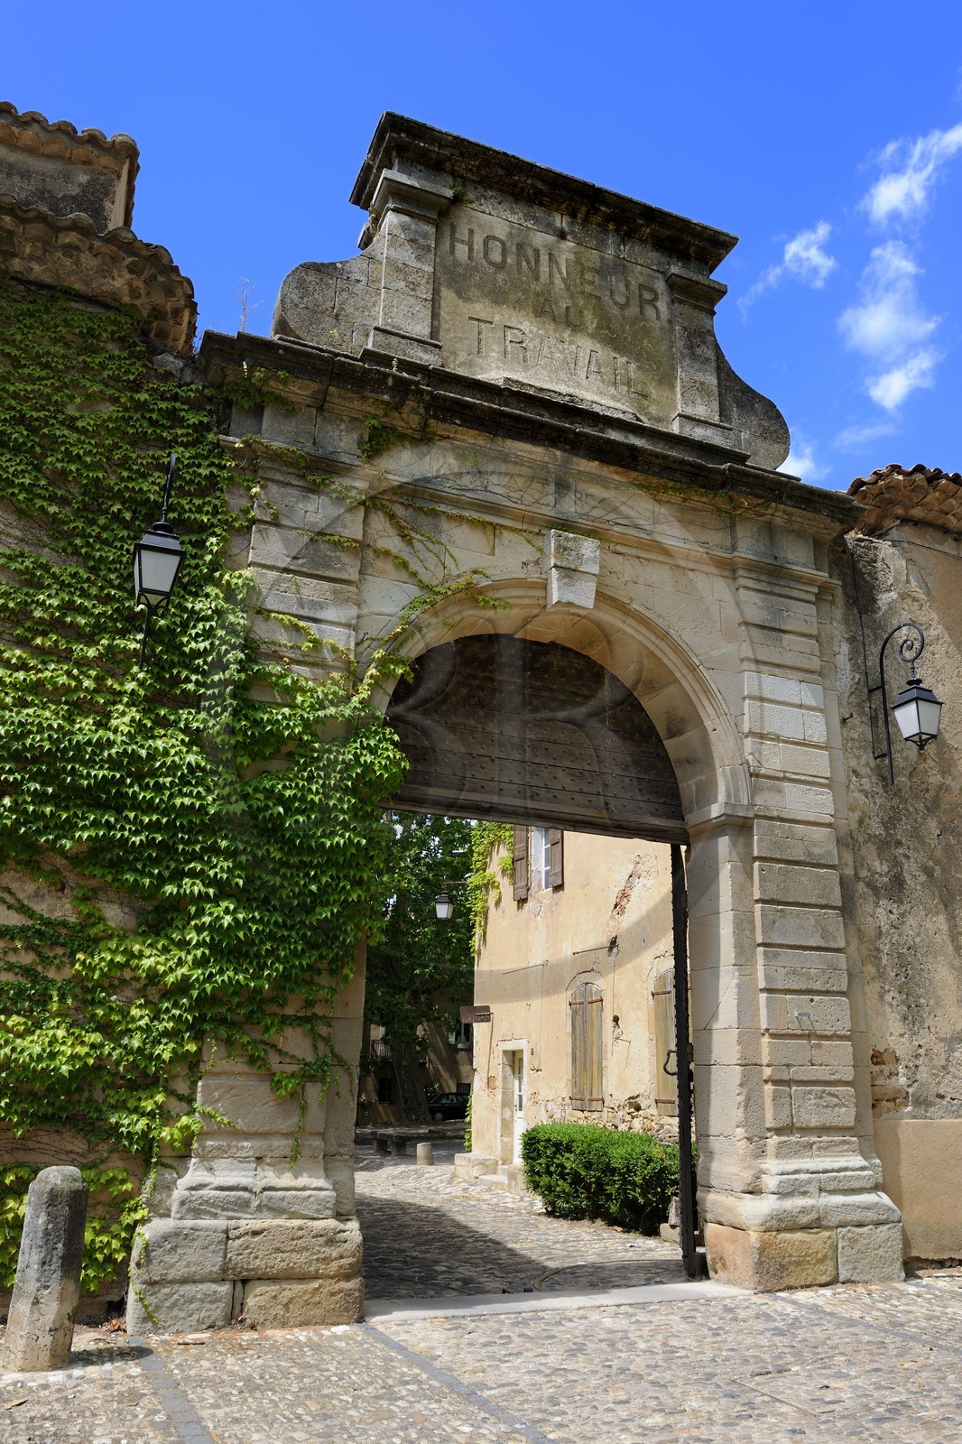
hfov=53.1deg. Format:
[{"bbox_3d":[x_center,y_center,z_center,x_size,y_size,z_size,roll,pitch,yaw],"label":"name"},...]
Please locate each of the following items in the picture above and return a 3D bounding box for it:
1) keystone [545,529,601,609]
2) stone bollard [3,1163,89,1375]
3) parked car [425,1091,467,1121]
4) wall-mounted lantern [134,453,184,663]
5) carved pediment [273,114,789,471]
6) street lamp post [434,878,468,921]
[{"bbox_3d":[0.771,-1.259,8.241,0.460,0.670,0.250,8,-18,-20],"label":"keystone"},{"bbox_3d":[-2.679,3.366,6.000,0.377,1.067,0.377,8,-19,-20],"label":"stone bollard"},{"bbox_3d":[-0.896,18.016,45.000,3.750,1.400,1.630,6,-18,-13],"label":"parked car"},{"bbox_3d":[-2.784,-1.476,8.314,0.400,1.800,0.720,8,-19,-20],"label":"wall-mounted lantern"},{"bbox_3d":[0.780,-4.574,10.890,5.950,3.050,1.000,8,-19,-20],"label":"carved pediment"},{"bbox_3d":[-0.538,3.334,18.000,0.640,0.760,0.320,3,-18,-6],"label":"street lamp post"}]

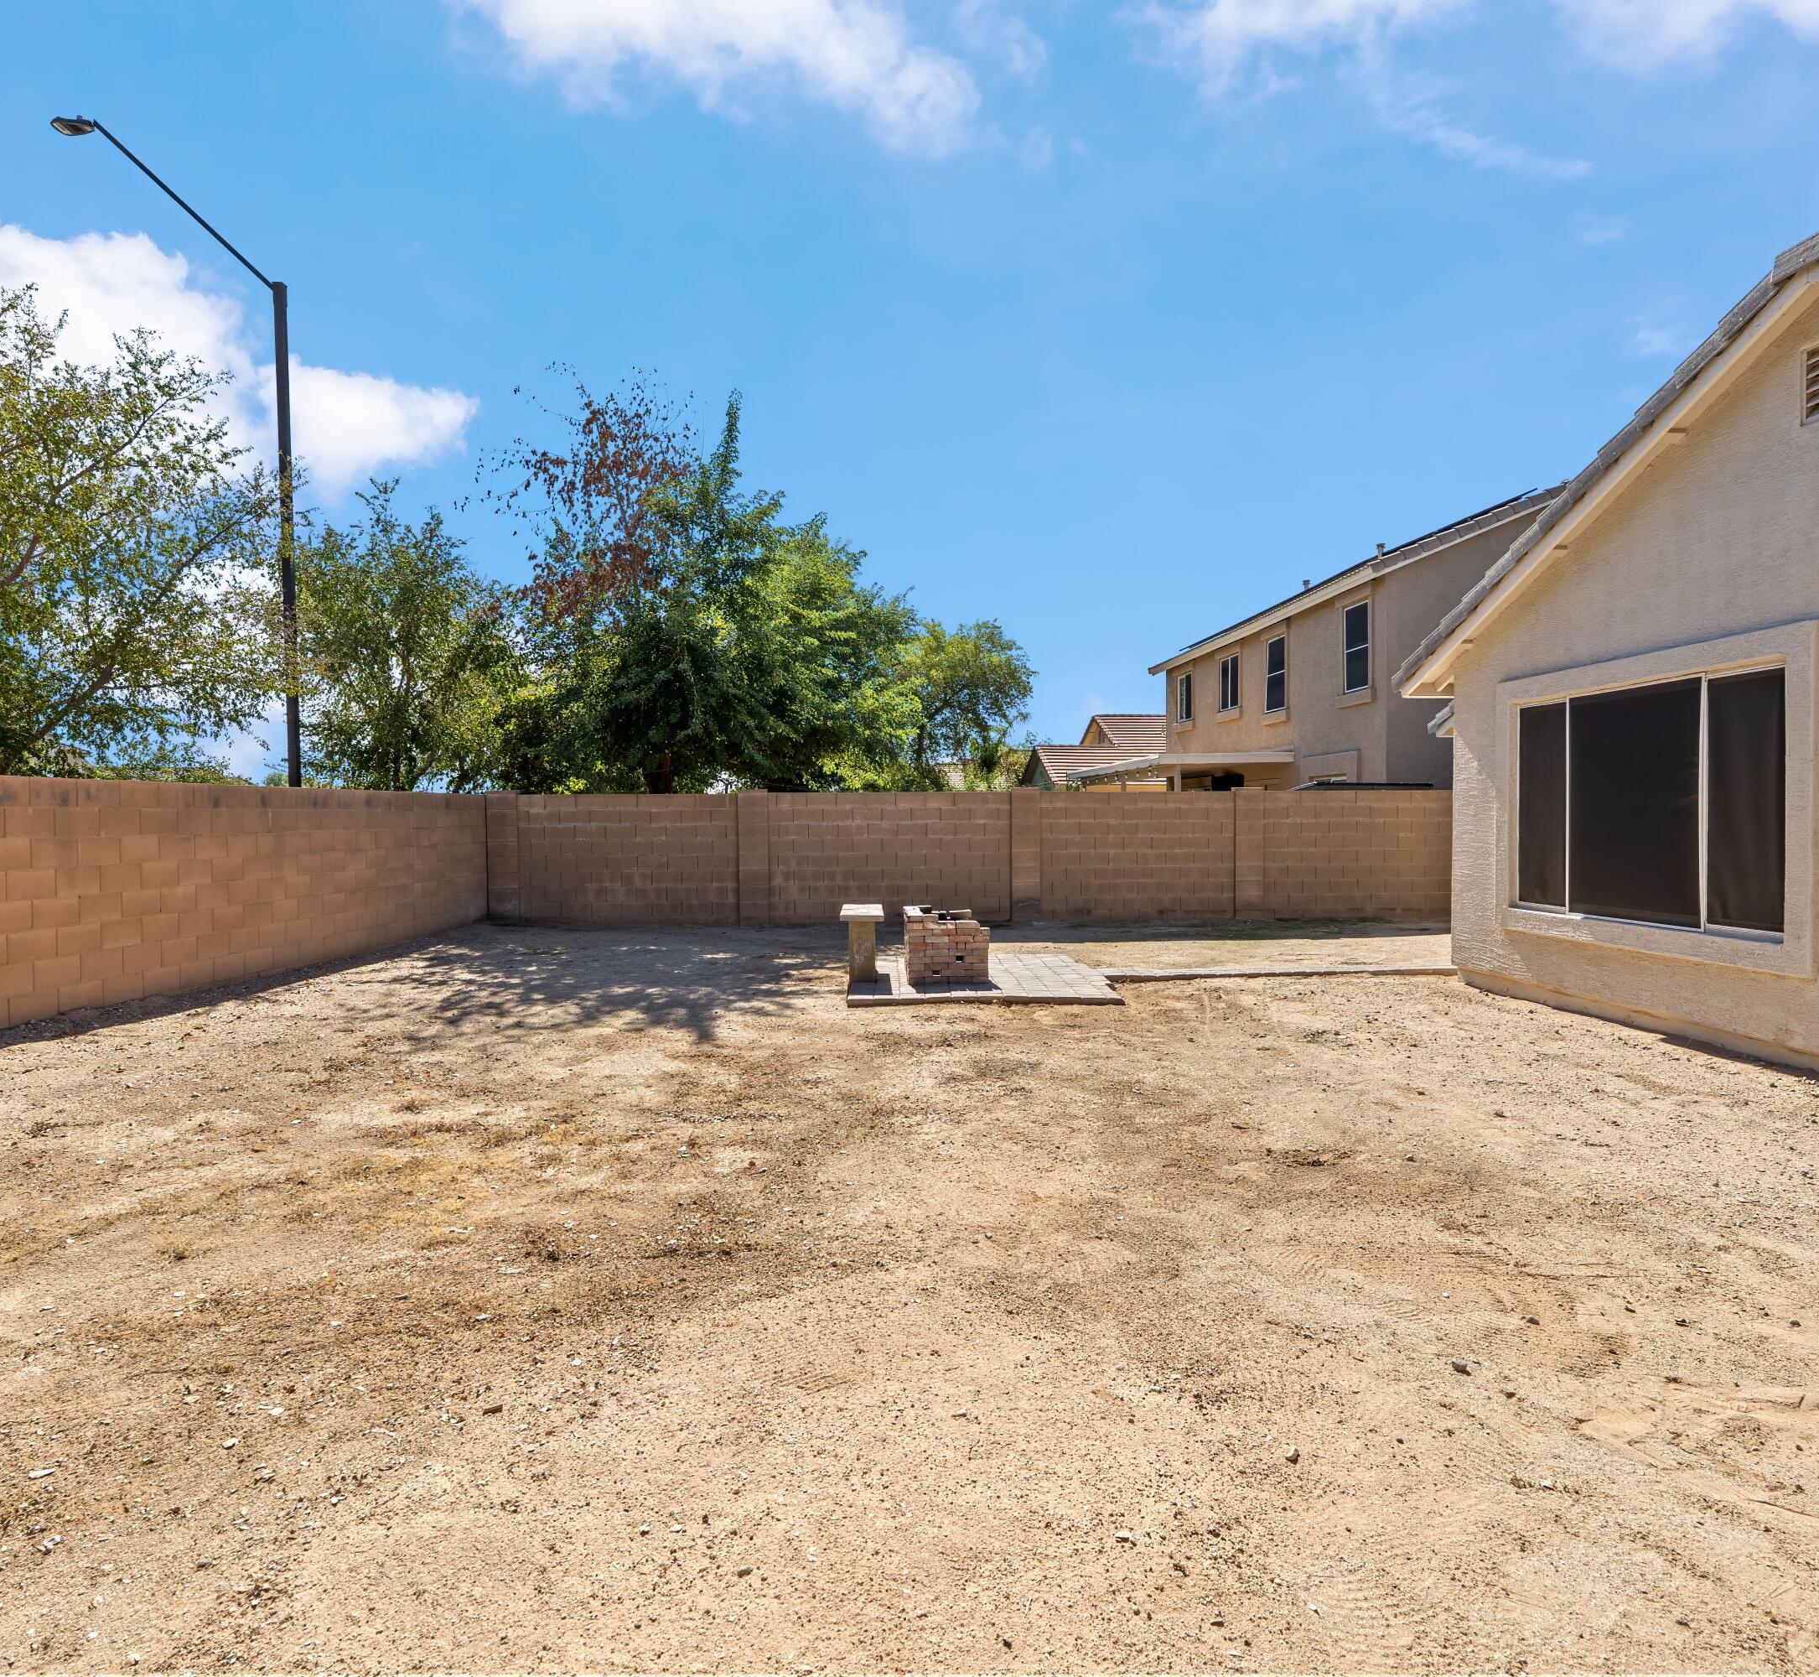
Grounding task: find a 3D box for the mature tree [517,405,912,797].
[{"bbox_3d":[-2.897,-2.731,16.900,5.900,7.700,5.700,0,1,0],"label":"mature tree"}]

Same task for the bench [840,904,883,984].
[{"bbox_3d":[-0.415,0.943,10.050,0.380,0.575,1.200,0,1,-2],"label":"bench"}]

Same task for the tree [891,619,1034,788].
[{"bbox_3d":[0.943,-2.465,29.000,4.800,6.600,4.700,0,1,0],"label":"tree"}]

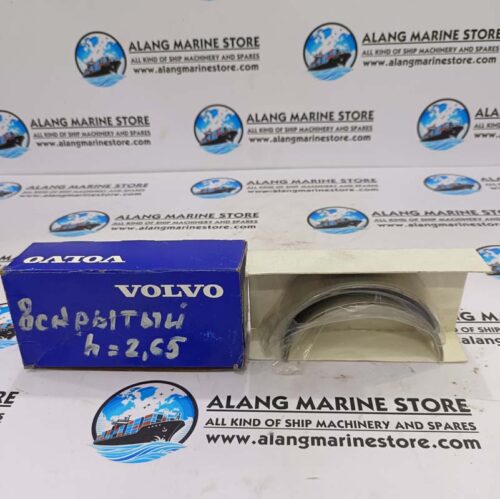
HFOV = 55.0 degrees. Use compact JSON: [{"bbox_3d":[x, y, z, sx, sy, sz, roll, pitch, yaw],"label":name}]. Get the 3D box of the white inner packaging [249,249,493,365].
[{"bbox_3d":[0.076,0.039,0.334,0.153,0.068,0.038,0,25,4],"label":"white inner packaging"}]

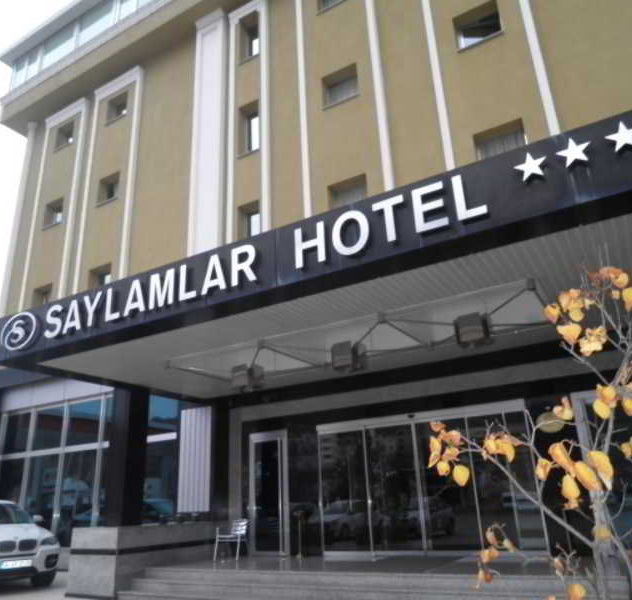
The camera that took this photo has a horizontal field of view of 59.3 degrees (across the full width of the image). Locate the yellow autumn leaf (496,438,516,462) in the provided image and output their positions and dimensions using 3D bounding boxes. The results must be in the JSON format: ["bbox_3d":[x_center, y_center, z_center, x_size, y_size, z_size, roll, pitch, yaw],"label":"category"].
[{"bbox_3d":[0.721,0.570,2.100,0.072,0.085,0.040,-9,-21,17],"label":"yellow autumn leaf"}]

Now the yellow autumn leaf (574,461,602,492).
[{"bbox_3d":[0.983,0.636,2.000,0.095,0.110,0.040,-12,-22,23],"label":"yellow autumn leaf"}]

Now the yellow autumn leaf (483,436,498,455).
[{"bbox_3d":[0.661,0.555,2.100,0.058,0.073,0.040,-8,-21,15],"label":"yellow autumn leaf"}]

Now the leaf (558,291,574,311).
[{"bbox_3d":[0.881,0.002,1.950,0.056,0.070,0.030,-12,-23,24],"label":"leaf"}]

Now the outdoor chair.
[{"bbox_3d":[-1.728,5.070,11.731,0.570,0.750,0.560,-14,-23,28],"label":"outdoor chair"}]

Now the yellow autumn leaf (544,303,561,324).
[{"bbox_3d":[0.831,0.048,1.950,0.056,0.077,0.030,-12,-22,22],"label":"yellow autumn leaf"}]

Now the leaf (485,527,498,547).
[{"bbox_3d":[0.664,0.895,2.100,0.052,0.075,0.035,-8,-21,14],"label":"leaf"}]

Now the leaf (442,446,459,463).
[{"bbox_3d":[0.473,0.543,1.950,0.056,0.056,0.030,-7,-21,12],"label":"leaf"}]

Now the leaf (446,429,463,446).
[{"bbox_3d":[0.487,0.483,1.950,0.056,0.063,0.030,-7,-21,12],"label":"leaf"}]

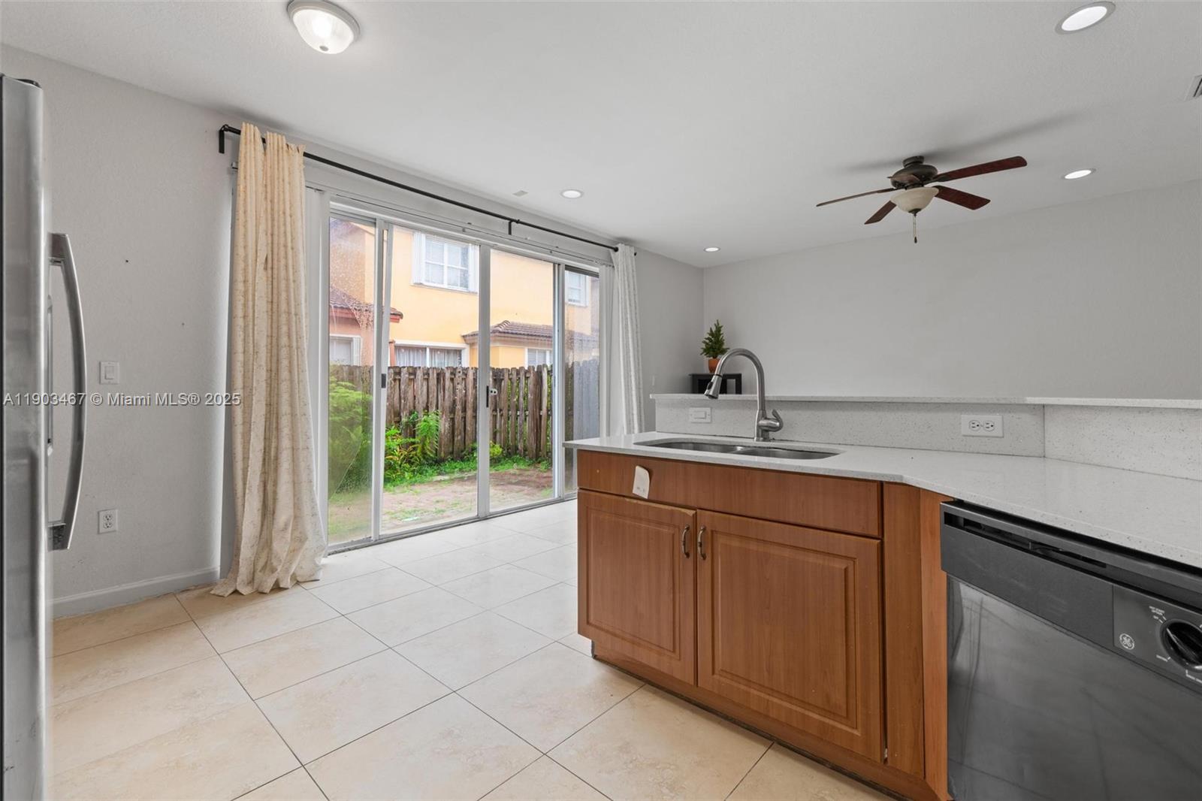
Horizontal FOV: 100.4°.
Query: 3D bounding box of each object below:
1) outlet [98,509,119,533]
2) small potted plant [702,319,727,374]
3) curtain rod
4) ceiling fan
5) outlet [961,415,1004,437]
[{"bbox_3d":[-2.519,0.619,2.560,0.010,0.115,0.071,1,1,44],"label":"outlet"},{"bbox_3d":[1.385,-0.658,6.100,0.330,0.650,0.330,0,1,0],"label":"small potted plant"},{"bbox_3d":[-0.960,-1.510,4.200,0.110,0.145,3.600,1,1,44],"label":"curtain rod"},{"bbox_3d":[2.250,-1.430,3.600,1.250,0.540,1.250,0,1,0],"label":"ceiling fan"},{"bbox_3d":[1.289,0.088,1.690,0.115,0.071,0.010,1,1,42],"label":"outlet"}]

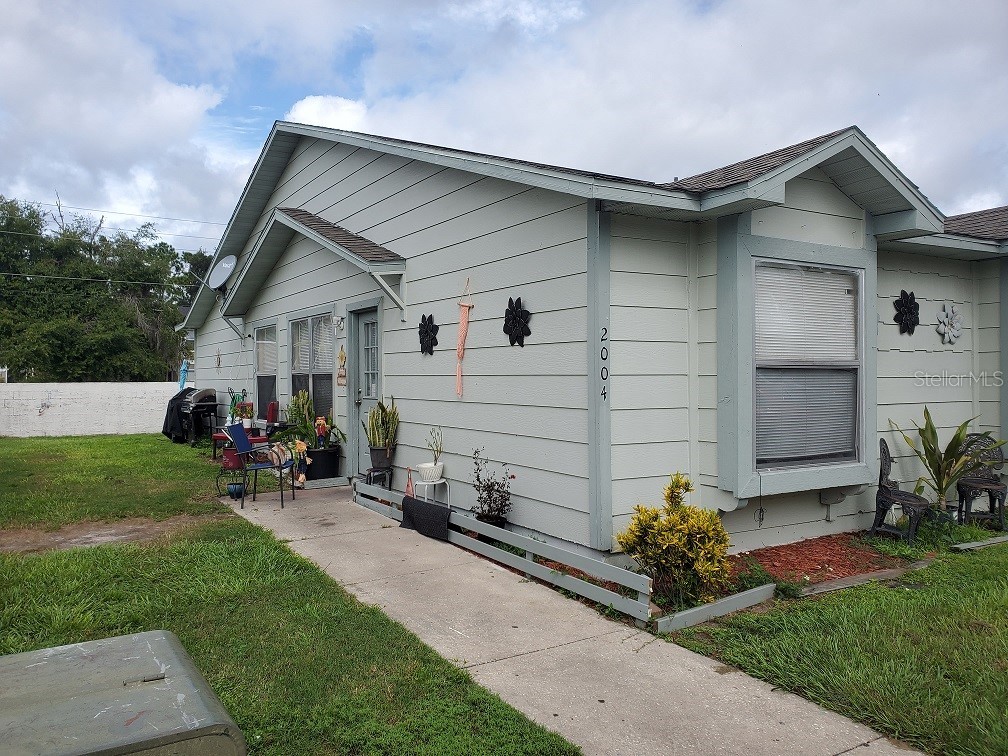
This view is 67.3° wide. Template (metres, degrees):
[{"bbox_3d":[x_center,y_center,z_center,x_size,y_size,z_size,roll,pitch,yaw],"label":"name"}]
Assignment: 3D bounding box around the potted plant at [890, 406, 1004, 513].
[{"bbox_3d":[4.130,0.815,7.050,0.950,1.080,0.780,-1,0,-32],"label":"potted plant"}]

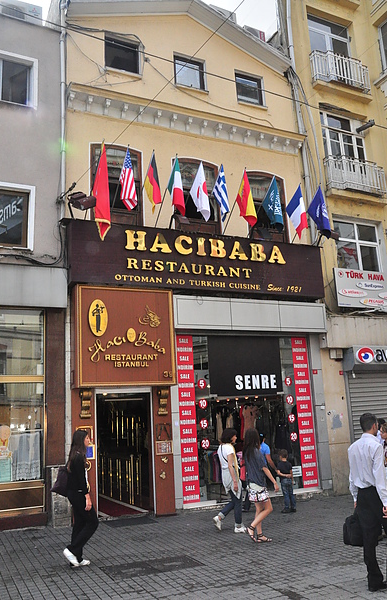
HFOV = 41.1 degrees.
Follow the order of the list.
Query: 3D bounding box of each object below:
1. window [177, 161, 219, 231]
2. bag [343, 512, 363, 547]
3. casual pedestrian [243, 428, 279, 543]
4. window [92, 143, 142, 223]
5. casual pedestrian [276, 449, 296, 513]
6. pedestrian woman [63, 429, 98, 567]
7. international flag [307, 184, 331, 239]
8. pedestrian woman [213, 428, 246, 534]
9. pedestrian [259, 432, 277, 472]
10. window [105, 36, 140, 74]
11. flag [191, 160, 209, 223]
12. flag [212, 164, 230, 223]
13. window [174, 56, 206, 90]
[{"bbox_3d":[0.131,-2.279,11.595,1.149,1.942,0.150,3,-13,-25],"label":"window"},{"bbox_3d":[1.887,2.593,5.833,0.380,0.340,0.140,3,-13,-25],"label":"bag"},{"bbox_3d":[0.967,2.729,7.770,0.500,1.590,0.440,1,-12,-16],"label":"casual pedestrian"},{"bbox_3d":[-1.611,-2.404,10.885,1.140,1.880,0.170,3,-13,-25],"label":"window"},{"bbox_3d":[1.732,3.315,9.564,0.360,1.120,0.280,2,-13,-22],"label":"casual pedestrian"},{"bbox_3d":[-1.513,2.627,6.960,0.470,1.690,0.460,3,-13,-25],"label":"pedestrian woman"},{"bbox_3d":[2.687,-1.843,11.044,0.208,1.069,0.554,7,-15,-40],"label":"international flag"},{"bbox_3d":[0.543,2.847,8.234,0.500,1.570,0.430,3,-13,-25],"label":"pedestrian woman"},{"bbox_3d":[1.374,3.273,10.014,0.420,1.420,0.320,-5,-12,10],"label":"pedestrian"},{"bbox_3d":[-1.579,-5.478,11.594,0.800,0.820,0.150,3,-13,-25],"label":"window"},{"bbox_3d":[0.133,-2.026,9.880,0.208,1.129,0.594,7,-15,-40],"label":"flag"},{"bbox_3d":[0.585,-2.059,10.322,0.210,1.090,0.520,3,-13,-25],"label":"flag"},{"bbox_3d":[-0.074,-5.389,12.289,0.800,0.820,0.150,3,-13,-25],"label":"window"}]

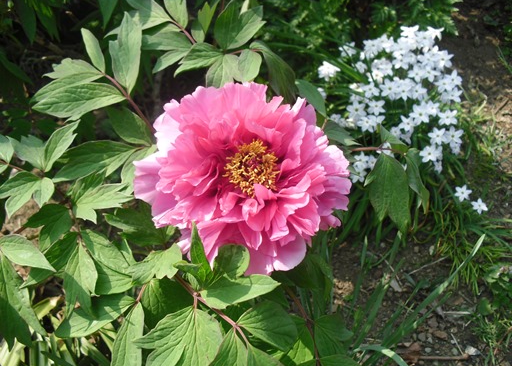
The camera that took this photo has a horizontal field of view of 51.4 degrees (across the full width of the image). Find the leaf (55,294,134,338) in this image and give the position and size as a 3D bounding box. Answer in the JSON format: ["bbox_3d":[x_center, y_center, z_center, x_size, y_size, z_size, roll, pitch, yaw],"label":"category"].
[{"bbox_3d":[-0.200,0.164,0.660,0.105,0.018,0.042,-24,70,-6],"label":"leaf"}]

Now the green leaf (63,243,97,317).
[{"bbox_3d":[-0.205,0.112,0.620,0.038,0.018,0.086,-1,70,-6],"label":"green leaf"}]

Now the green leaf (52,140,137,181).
[{"bbox_3d":[-0.191,-0.025,0.630,0.105,0.018,0.040,-17,67,-4],"label":"green leaf"}]

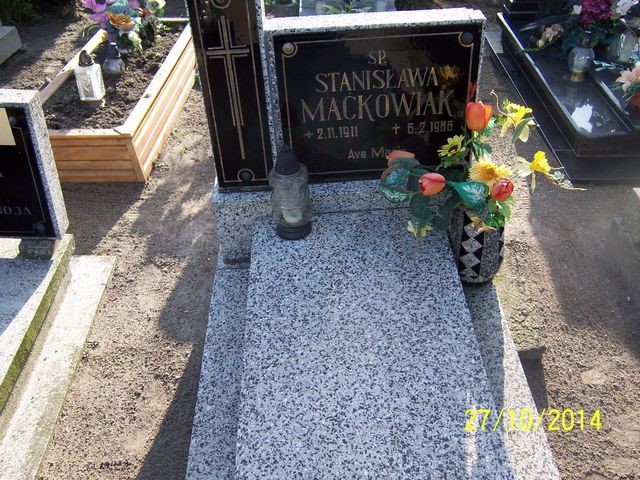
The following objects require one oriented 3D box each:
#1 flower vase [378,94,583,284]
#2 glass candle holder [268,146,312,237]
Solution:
[{"bbox_3d":[0.452,-0.073,1.750,0.550,0.570,0.380,-3,40,1],"label":"flower vase"},{"bbox_3d":[-0.084,-0.133,1.785,0.112,0.280,0.112,-3,40,1],"label":"glass candle holder"}]

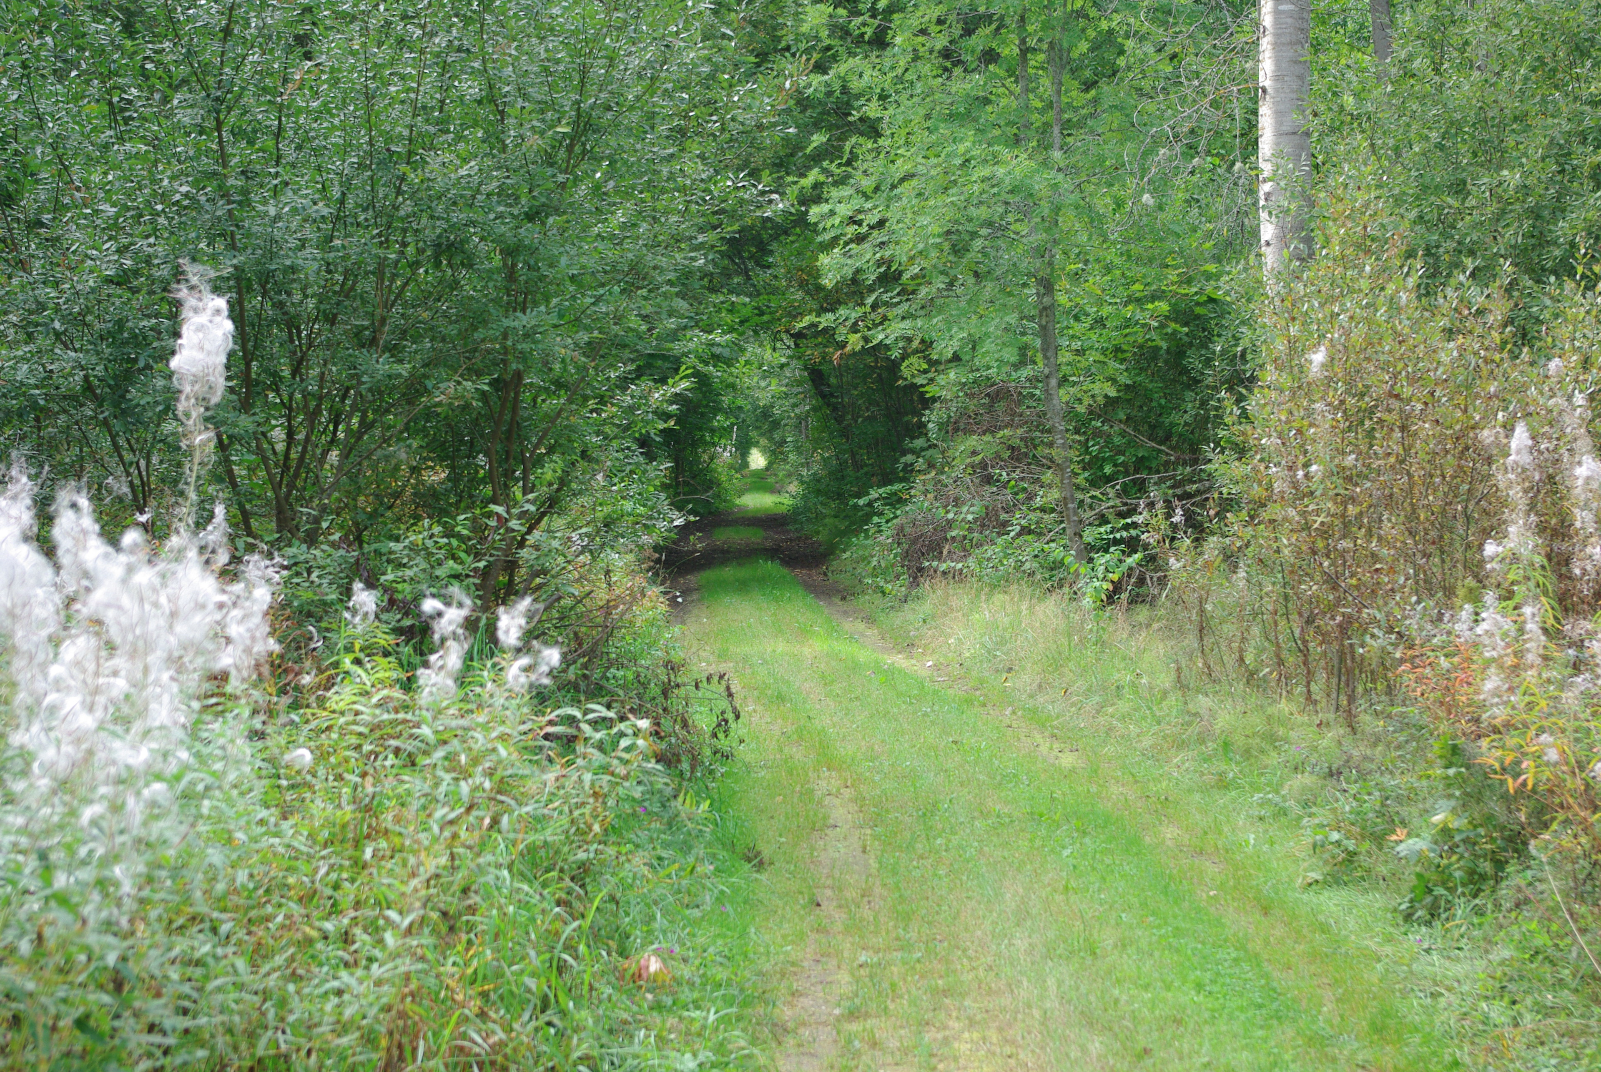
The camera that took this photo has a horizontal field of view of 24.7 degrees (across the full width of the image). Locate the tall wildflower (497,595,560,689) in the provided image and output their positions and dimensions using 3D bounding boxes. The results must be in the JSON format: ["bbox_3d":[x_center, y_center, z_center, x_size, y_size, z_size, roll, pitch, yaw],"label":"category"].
[{"bbox_3d":[-0.954,0.370,12.800,0.228,0.329,0.190,0,1,0],"label":"tall wildflower"}]

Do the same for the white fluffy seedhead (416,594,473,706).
[{"bbox_3d":[-1.248,0.395,12.800,0.193,0.386,0.180,0,1,0],"label":"white fluffy seedhead"}]

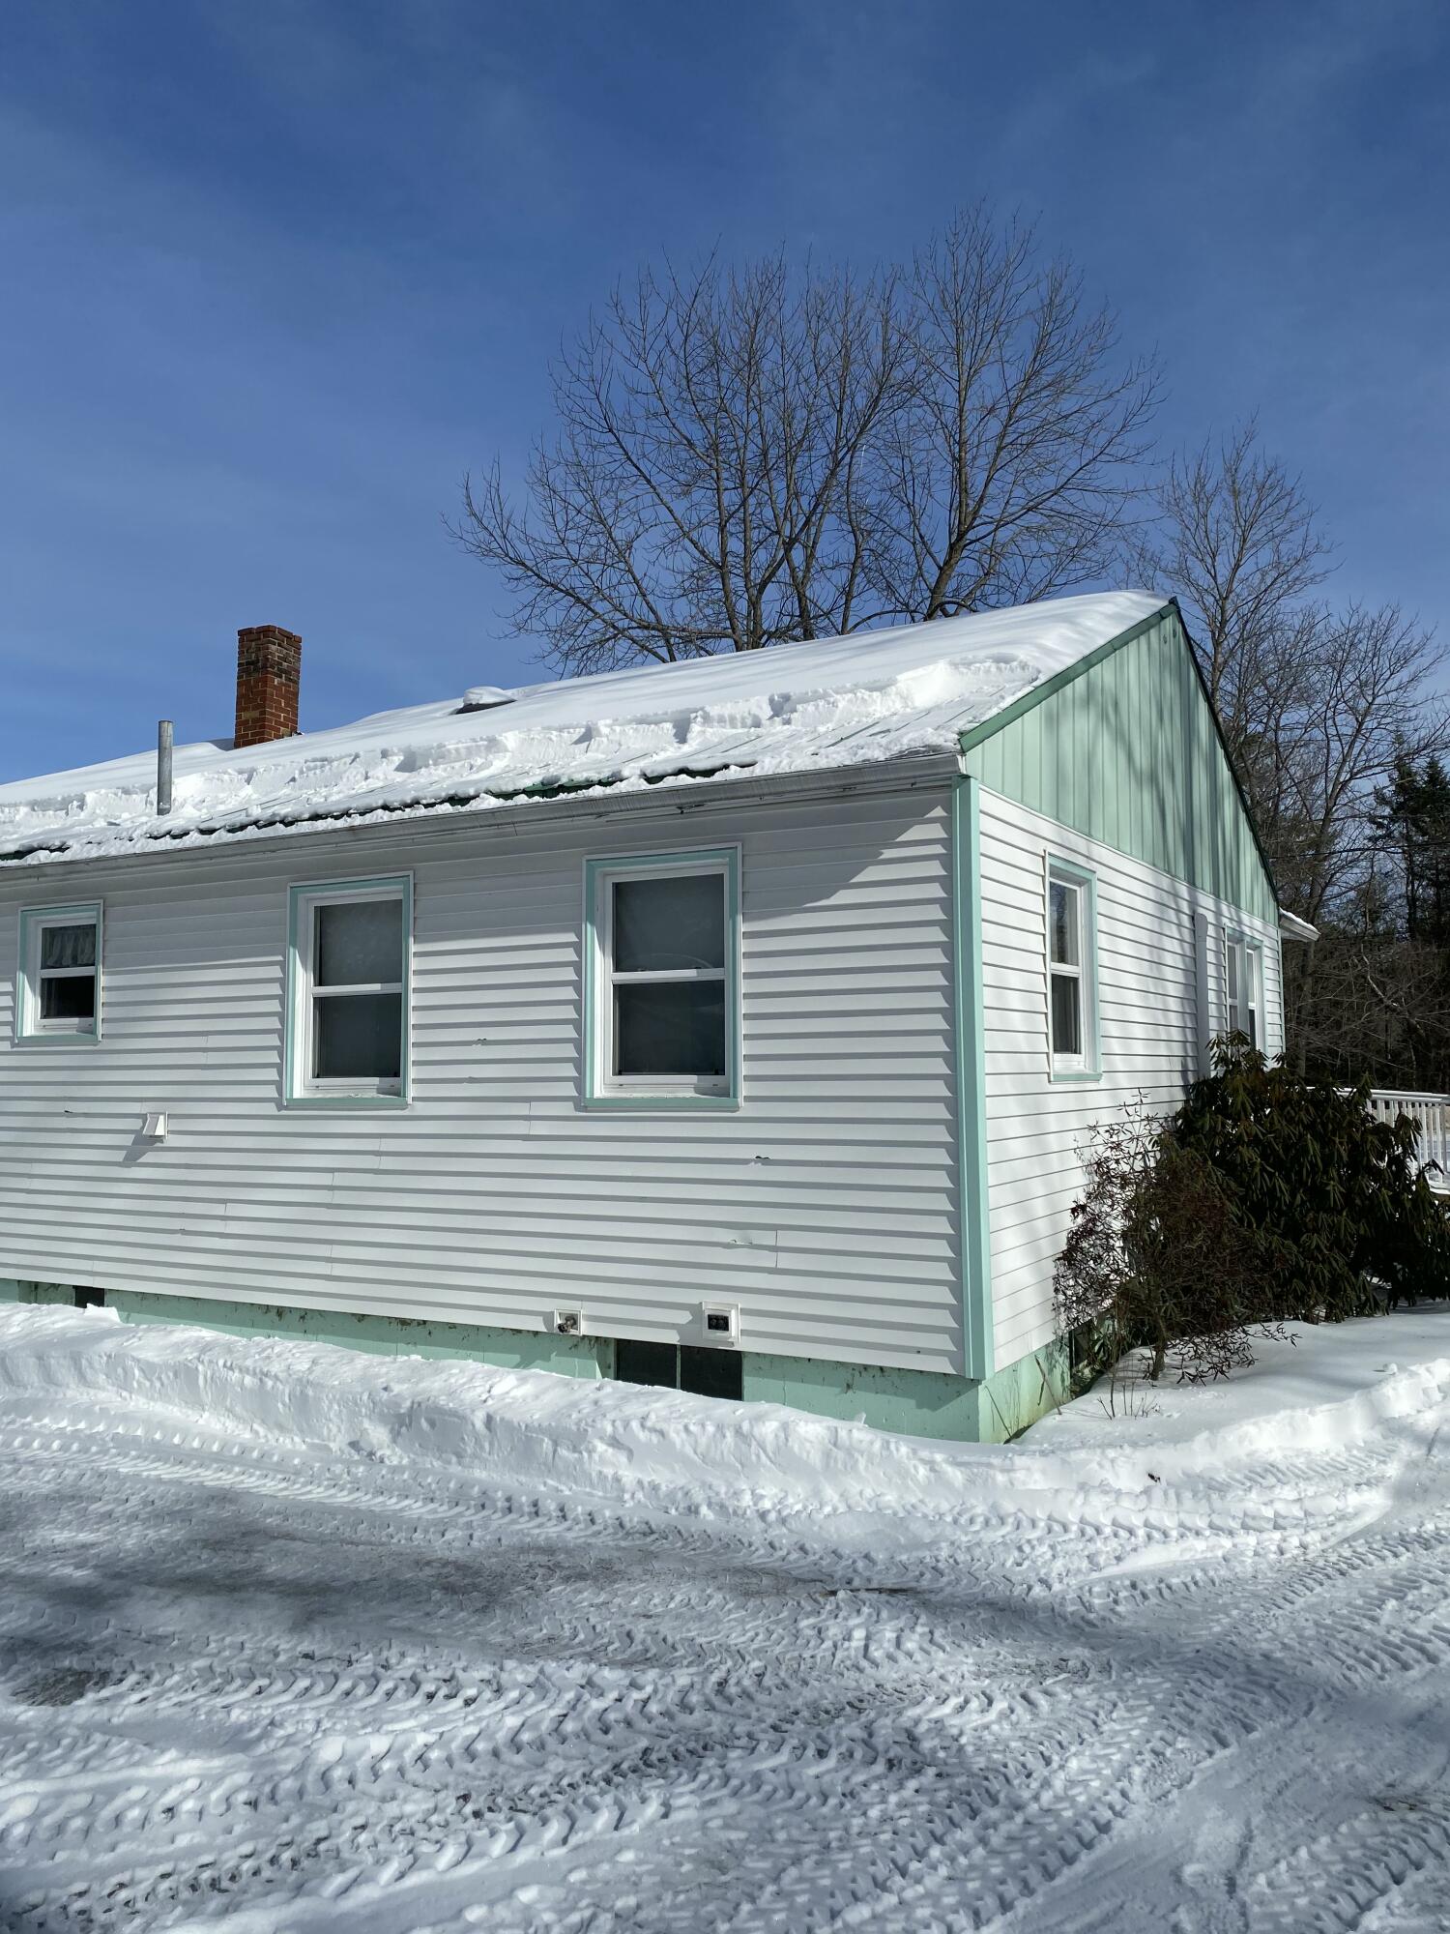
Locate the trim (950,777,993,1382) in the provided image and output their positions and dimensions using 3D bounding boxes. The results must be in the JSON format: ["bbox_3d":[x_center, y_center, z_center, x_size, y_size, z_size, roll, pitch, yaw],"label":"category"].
[{"bbox_3d":[1.118,0.492,6.594,0.095,2.679,0.095,-3,-5,30],"label":"trim"}]

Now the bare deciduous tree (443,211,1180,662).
[{"bbox_3d":[1.468,-4.579,23.425,11.280,15.973,10.152,-1,-4,4],"label":"bare deciduous tree"}]

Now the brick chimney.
[{"bbox_3d":[-4.619,-2.741,14.743,0.430,1.250,0.420,-3,-5,30],"label":"brick chimney"}]

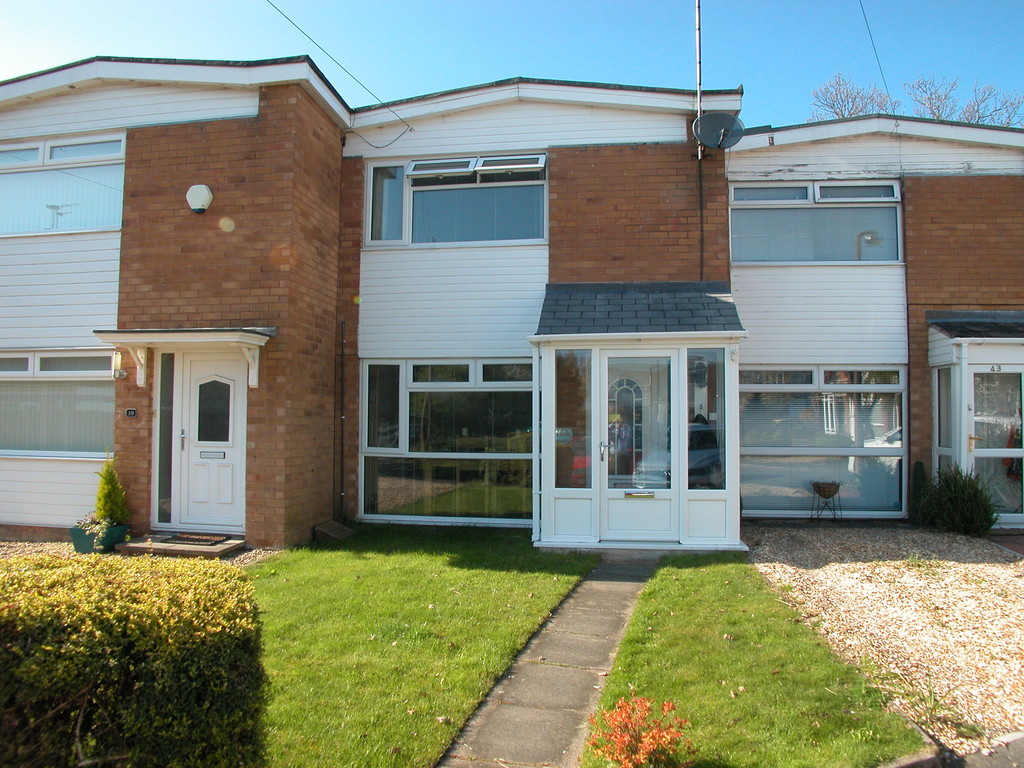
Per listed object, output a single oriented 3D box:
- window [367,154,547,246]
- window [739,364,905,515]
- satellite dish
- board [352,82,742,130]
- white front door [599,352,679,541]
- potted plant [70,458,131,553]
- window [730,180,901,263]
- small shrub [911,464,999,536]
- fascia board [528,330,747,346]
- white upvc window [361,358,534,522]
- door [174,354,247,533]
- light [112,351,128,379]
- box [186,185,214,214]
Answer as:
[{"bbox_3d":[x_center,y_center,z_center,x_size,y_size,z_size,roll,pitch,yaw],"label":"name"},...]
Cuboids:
[{"bbox_3d":[-0.708,-2.245,12.012,2.340,1.140,0.120,0,-3,11],"label":"window"},{"bbox_3d":[4.092,0.737,13.075,2.220,1.980,0.090,0,-2,12],"label":"window"},{"bbox_3d":[2.375,-2.916,11.230,0.590,0.410,0.400,0,-2,4],"label":"satellite dish"},{"bbox_3d":[0.348,-3.431,11.712,4.790,0.530,0.120,0,-3,11],"label":"board"},{"bbox_3d":[1.360,0.645,10.331,0.860,2.050,0.080,0,-3,11],"label":"white front door"},{"bbox_3d":[-4.430,1.283,10.484,0.430,1.020,0.430,0,-2,12],"label":"potted plant"},{"bbox_3d":[4.025,-2.141,12.926,2.290,1.160,0.100,0,-3,11],"label":"window"},{"bbox_3d":[5.389,1.404,11.915,0.920,0.840,0.800,0,-2,12],"label":"small shrub"},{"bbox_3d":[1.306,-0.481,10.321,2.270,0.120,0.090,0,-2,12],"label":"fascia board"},{"bbox_3d":[-0.733,0.684,11.899,2.360,2.020,0.100,0,-3,11],"label":"white upvc window"},{"bbox_3d":[-3.321,0.649,10.754,0.900,1.990,0.080,0,-3,11],"label":"door"},{"bbox_3d":[-4.375,-0.216,10.910,0.130,0.300,0.140,0,-2,12],"label":"light"},{"bbox_3d":[-3.452,-2.043,10.808,0.295,0.315,0.080,0,-2,12],"label":"box"}]

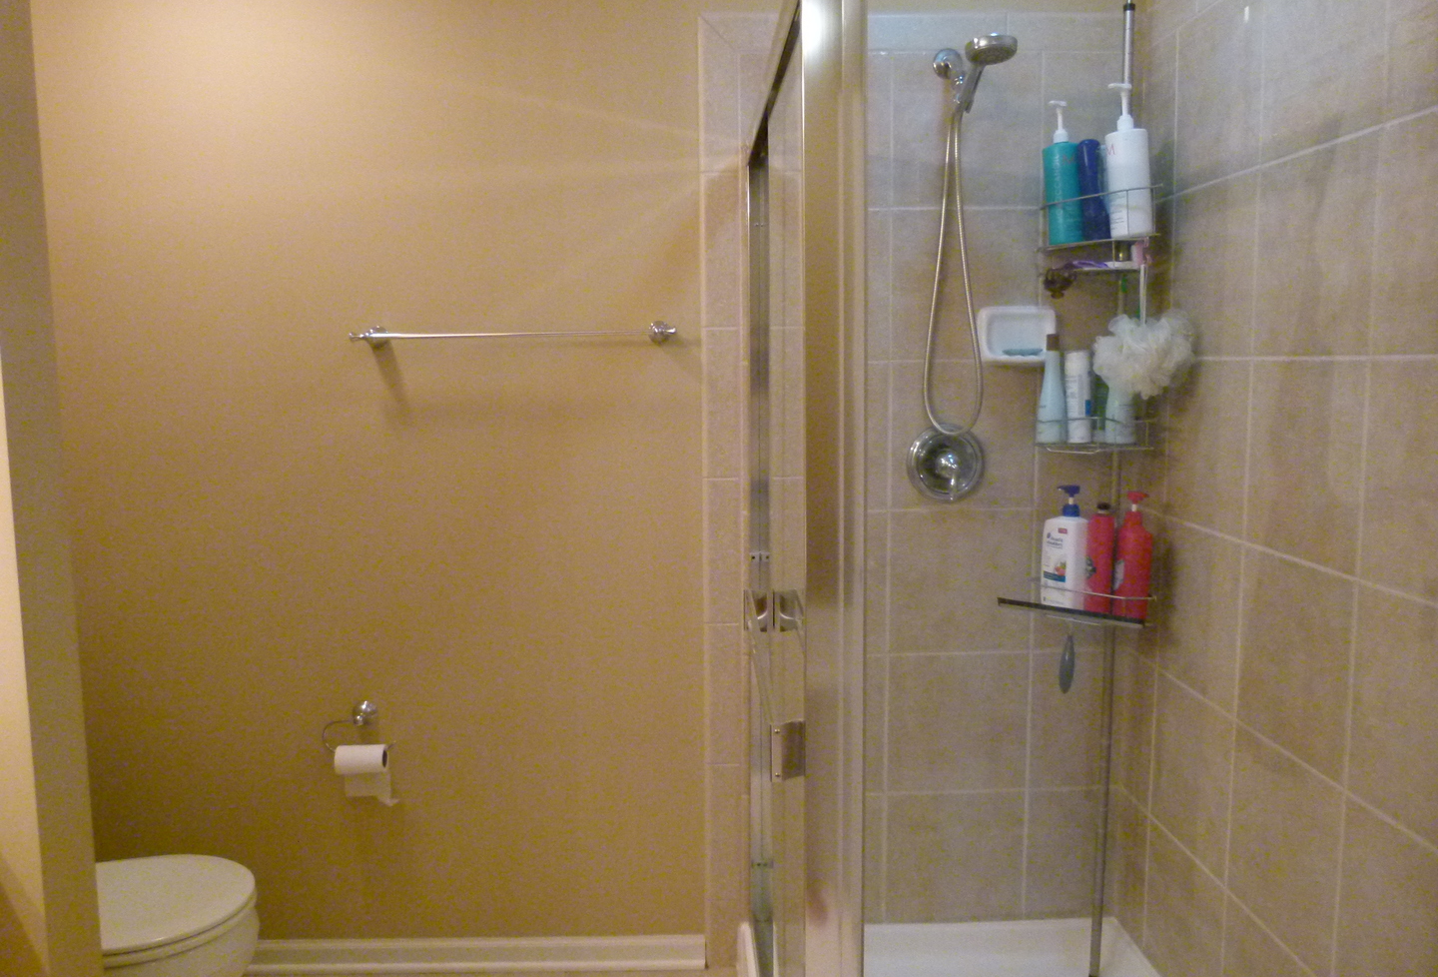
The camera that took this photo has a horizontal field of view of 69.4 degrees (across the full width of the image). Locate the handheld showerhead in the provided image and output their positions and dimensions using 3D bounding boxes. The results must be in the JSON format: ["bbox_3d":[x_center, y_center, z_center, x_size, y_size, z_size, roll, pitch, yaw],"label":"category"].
[{"bbox_3d":[0.505,-0.795,1.984,0.097,0.070,0.190,-2,-20,-10],"label":"handheld showerhead"}]

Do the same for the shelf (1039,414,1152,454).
[{"bbox_3d":[0.772,-0.110,2.134,0.240,0.075,0.170,5,9,39],"label":"shelf"}]

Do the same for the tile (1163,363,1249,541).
[{"bbox_3d":[0.935,-0.083,1.997,0.010,0.323,0.318,-1,7,-1],"label":"tile"}]

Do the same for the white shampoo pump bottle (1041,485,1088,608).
[{"bbox_3d":[0.704,0.116,2.102,0.056,0.249,0.084,-6,8,-36],"label":"white shampoo pump bottle"}]

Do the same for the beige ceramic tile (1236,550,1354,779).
[{"bbox_3d":[0.970,0.284,1.753,0.010,0.329,0.326,-1,7,-2],"label":"beige ceramic tile"}]

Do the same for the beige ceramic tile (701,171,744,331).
[{"bbox_3d":[0.005,-0.518,2.272,0.080,0.329,0.010,-1,7,-2],"label":"beige ceramic tile"}]

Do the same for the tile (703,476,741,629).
[{"bbox_3d":[0.010,0.141,2.308,0.078,0.323,0.010,-1,7,-1],"label":"tile"}]

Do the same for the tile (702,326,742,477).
[{"bbox_3d":[0.009,-0.187,2.312,0.080,0.329,0.010,-1,7,-2],"label":"tile"}]

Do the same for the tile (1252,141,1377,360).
[{"bbox_3d":[0.962,-0.378,1.675,0.010,0.329,0.326,-1,7,-2],"label":"tile"}]

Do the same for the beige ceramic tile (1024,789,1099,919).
[{"bbox_3d":[0.819,0.851,2.423,0.208,0.317,0.010,-1,7,-1],"label":"beige ceramic tile"}]

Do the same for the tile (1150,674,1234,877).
[{"bbox_3d":[0.965,0.576,2.120,0.010,0.329,0.326,-1,7,-2],"label":"tile"}]

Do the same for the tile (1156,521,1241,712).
[{"bbox_3d":[0.939,0.241,2.035,0.010,0.323,0.318,-1,7,-1],"label":"tile"}]

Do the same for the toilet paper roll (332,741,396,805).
[{"bbox_3d":[-0.775,0.625,2.271,0.118,0.122,0.065,-1,7,-1],"label":"toilet paper roll"}]

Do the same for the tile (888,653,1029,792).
[{"bbox_3d":[0.550,0.538,2.380,0.325,0.325,0.012,-1,7,-2],"label":"tile"}]

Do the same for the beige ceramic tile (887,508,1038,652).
[{"bbox_3d":[0.552,0.214,2.379,0.326,0.329,0.010,-1,7,-2],"label":"beige ceramic tile"}]

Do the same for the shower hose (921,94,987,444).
[{"bbox_3d":[0.482,-0.453,2.134,0.128,0.679,0.055,-1,7,-1],"label":"shower hose"}]

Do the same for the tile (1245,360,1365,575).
[{"bbox_3d":[0.945,-0.046,1.689,0.012,0.325,0.317,-1,7,-2],"label":"tile"}]

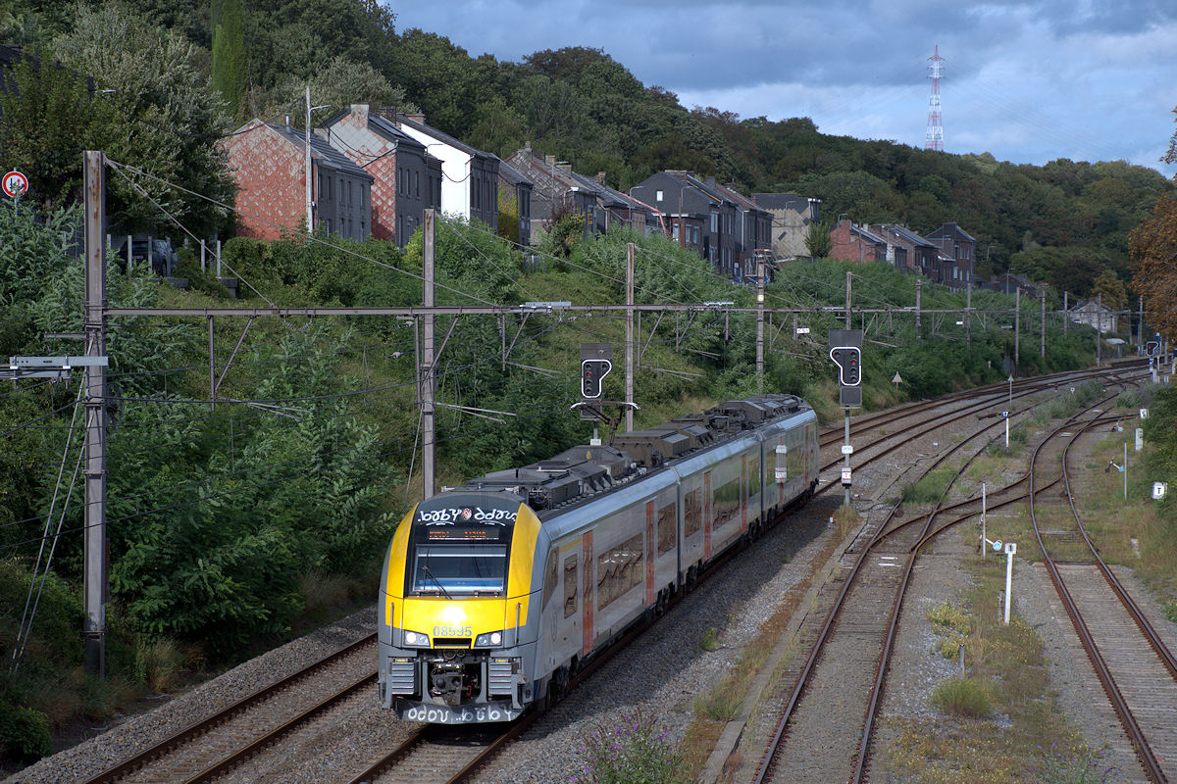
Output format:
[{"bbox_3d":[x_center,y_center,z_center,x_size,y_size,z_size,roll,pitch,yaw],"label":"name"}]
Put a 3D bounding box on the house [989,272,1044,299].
[{"bbox_3d":[76.532,-18.336,620.000,6.800,6.300,11.000,0,1,21],"label":"house"}]

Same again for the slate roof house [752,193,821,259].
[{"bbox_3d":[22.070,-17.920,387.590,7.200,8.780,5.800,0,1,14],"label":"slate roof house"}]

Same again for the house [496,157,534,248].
[{"bbox_3d":[-8.440,-15.710,284.940,6.500,7.810,5.000,0,1,10],"label":"house"}]

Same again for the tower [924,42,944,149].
[{"bbox_3d":[187.020,-154.620,1850.000,10.500,64.470,7.500,-1,2,-34],"label":"tower"}]

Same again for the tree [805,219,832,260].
[{"bbox_3d":[26.802,-17.602,400.000,3.200,5.100,3.200,0,1,0],"label":"tree"}]

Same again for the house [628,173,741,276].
[{"bbox_3d":[9.505,-16.417,336.000,7.900,10.400,12.000,0,1,15],"label":"house"}]

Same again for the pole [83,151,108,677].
[{"bbox_3d":[-9.702,0.463,67.500,0.360,10.400,0.360,0,1,7],"label":"pole"}]

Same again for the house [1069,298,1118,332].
[{"bbox_3d":[99.290,-14.730,673.940,8.300,7.270,8.500,0,1,10],"label":"house"}]

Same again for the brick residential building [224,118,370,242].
[{"bbox_3d":[-19.954,-13.689,232.000,7.300,8.800,12.800,0,1,11],"label":"brick residential building"}]

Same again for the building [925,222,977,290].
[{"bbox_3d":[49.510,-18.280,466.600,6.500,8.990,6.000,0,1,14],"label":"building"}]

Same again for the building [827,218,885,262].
[{"bbox_3d":[32.690,-17.180,422.040,6.500,7.760,6.800,1,1,15],"label":"building"}]

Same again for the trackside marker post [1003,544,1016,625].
[{"bbox_3d":[9.997,4.548,81.500,0.270,1.970,0.100,2,1,6],"label":"trackside marker post"}]

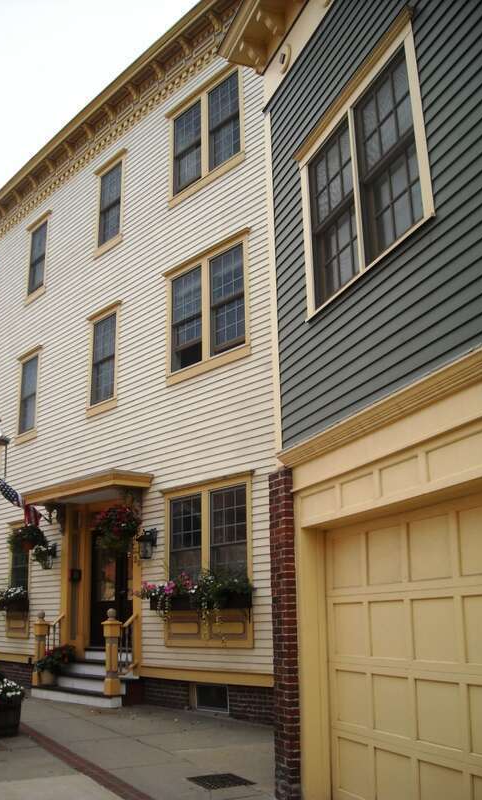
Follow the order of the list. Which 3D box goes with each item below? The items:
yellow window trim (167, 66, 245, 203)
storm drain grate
[{"bbox_3d":[-0.662,-4.766,14.485,0.130,1.970,2.200,13,-21,-39],"label":"yellow window trim"},{"bbox_3d":[-0.184,3.554,7.507,0.458,0.040,0.575,5,-15,-24],"label":"storm drain grate"}]

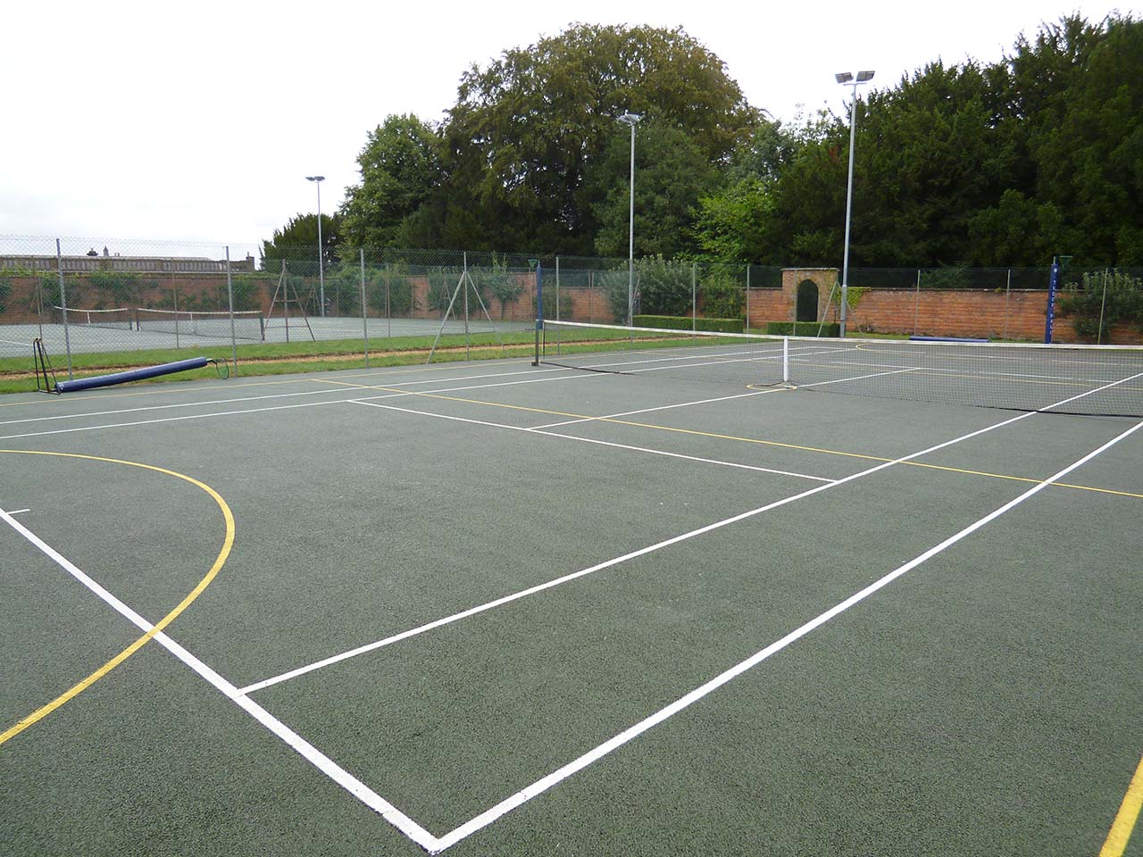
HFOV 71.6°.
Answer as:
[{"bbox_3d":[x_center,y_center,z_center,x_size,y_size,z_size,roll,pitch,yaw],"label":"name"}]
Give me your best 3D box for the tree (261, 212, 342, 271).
[{"bbox_3d":[-24.409,-15.067,72.595,8.300,9.248,8.000,-3,10,-18],"label":"tree"}]

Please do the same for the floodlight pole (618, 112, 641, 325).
[{"bbox_3d":[2.885,-10.141,39.590,0.800,10.445,1.500,-8,12,-40],"label":"floodlight pole"}]

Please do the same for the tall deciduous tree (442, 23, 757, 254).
[{"bbox_3d":[2.237,-19.311,60.629,23.600,21.699,22.000,1,9,2],"label":"tall deciduous tree"}]

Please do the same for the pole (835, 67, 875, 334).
[{"bbox_3d":[11.084,-8.741,31.674,1.500,10.312,0.800,3,10,18],"label":"pole"}]

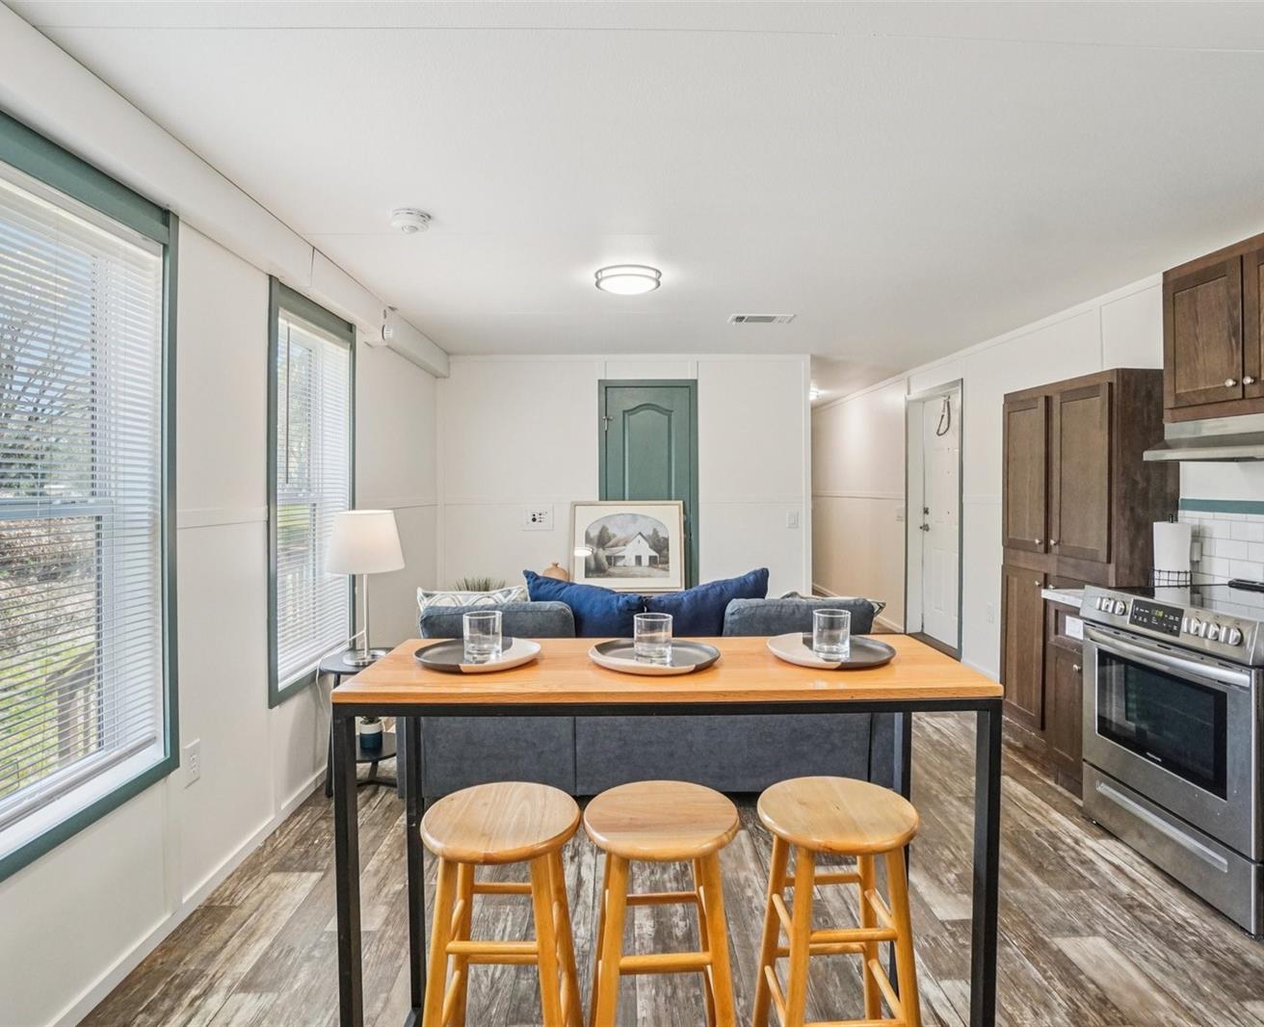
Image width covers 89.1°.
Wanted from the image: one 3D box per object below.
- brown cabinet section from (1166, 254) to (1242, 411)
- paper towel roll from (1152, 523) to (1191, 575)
[{"bbox_3d":[2.355,-0.695,2.520,0.260,0.540,0.345,0,2,-1],"label":"brown cabinet section"},{"bbox_3d":[2.297,0.172,2.730,0.120,0.275,0.120,0,2,0],"label":"paper towel roll"}]

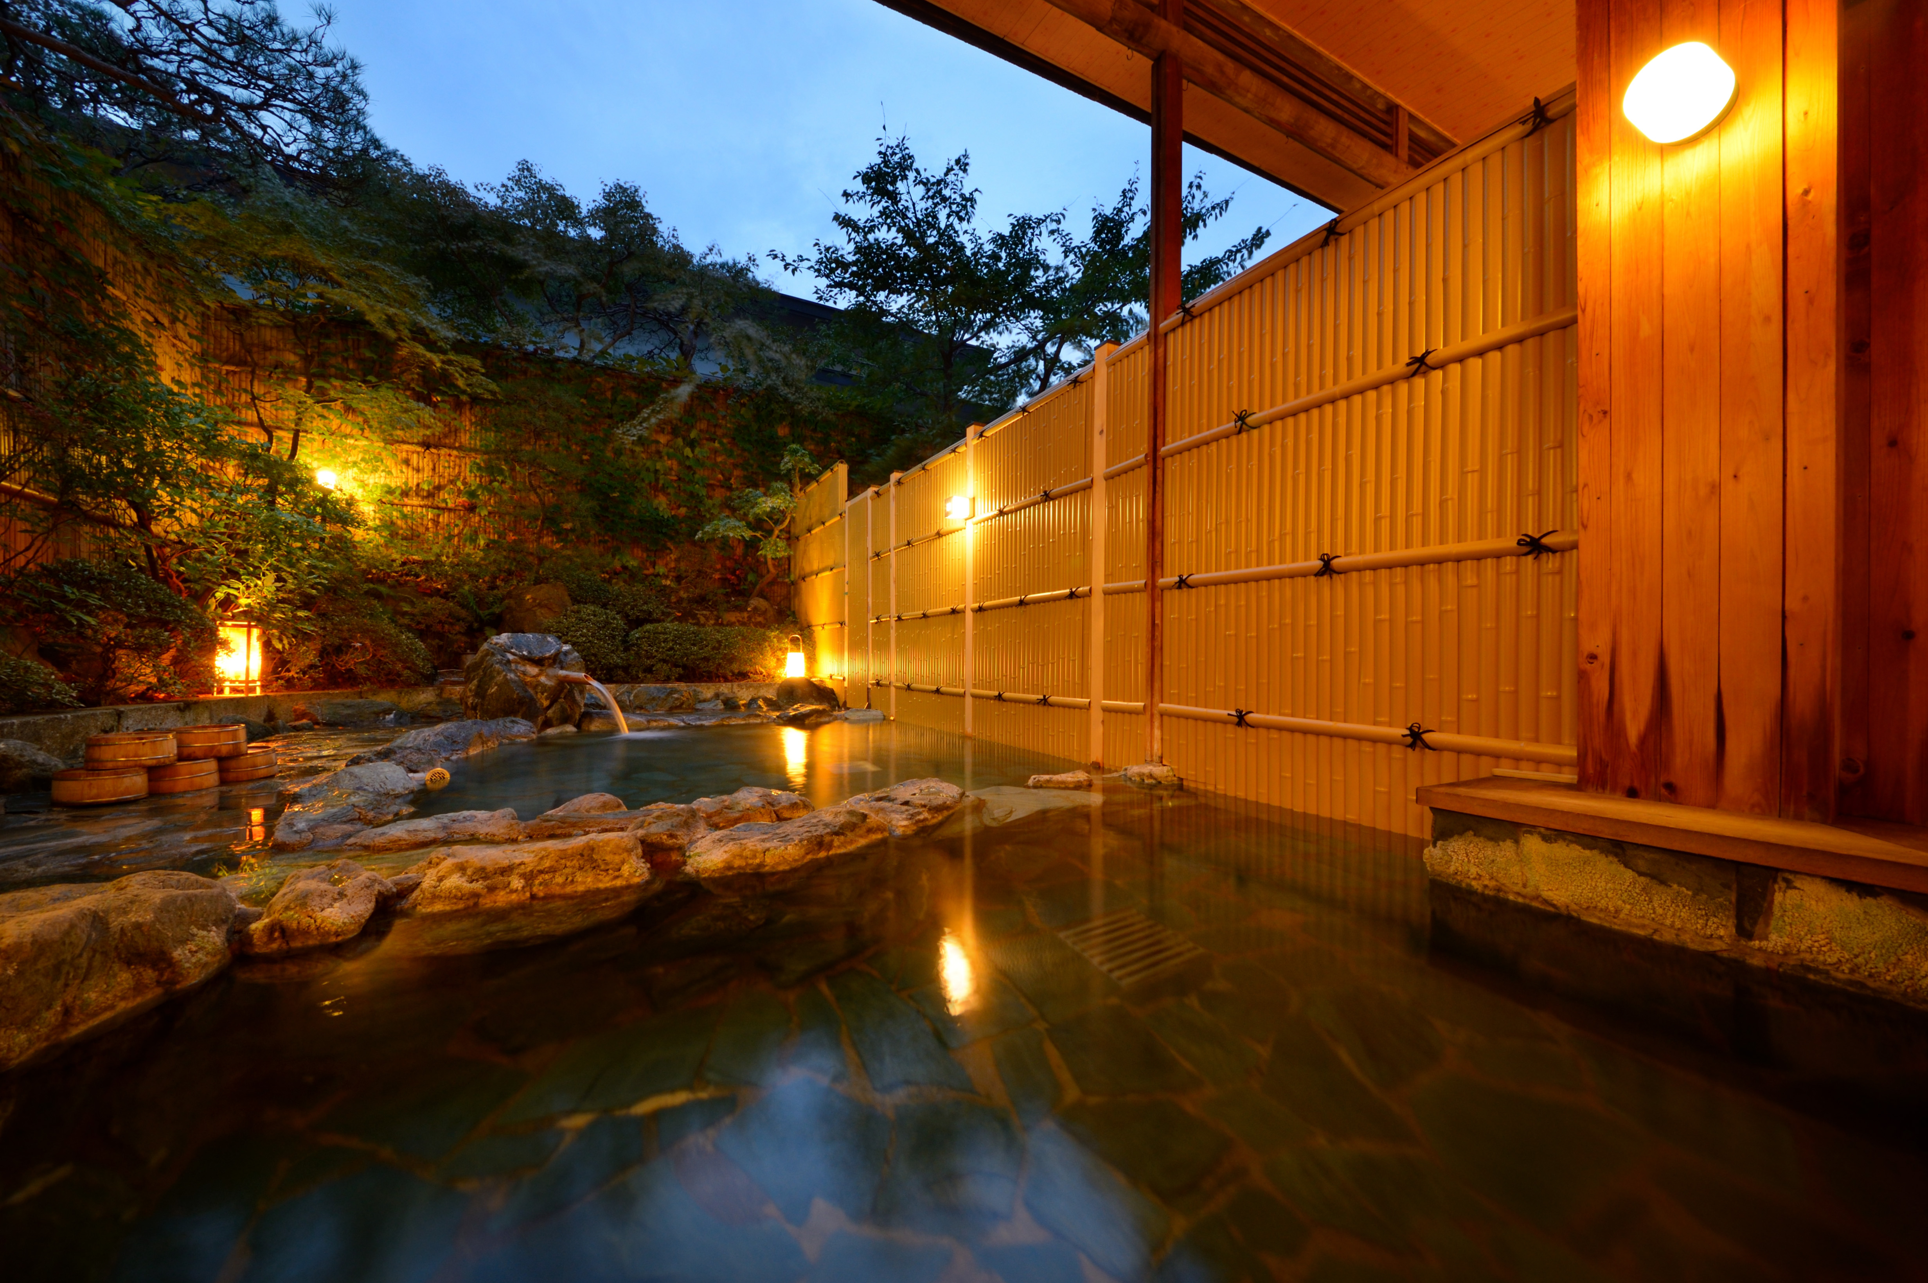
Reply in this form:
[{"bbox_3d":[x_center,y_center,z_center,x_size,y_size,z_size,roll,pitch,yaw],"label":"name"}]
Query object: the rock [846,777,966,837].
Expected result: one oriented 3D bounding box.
[{"bbox_3d":[-0.230,0.636,2.570,0.260,0.150,0.560,0,-1,28],"label":"rock"}]

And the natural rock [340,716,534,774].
[{"bbox_3d":[-3.100,0.599,3.920,0.420,0.210,1.200,1,-1,-5],"label":"natural rock"}]

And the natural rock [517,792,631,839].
[{"bbox_3d":[-1.430,0.622,2.360,0.370,0.140,0.280,1,-1,-11],"label":"natural rock"}]

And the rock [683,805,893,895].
[{"bbox_3d":[-0.510,0.617,1.940,0.610,0.180,0.250,0,-1,-30],"label":"rock"}]

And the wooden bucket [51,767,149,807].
[{"bbox_3d":[-3.449,0.583,2.567,0.230,0.110,0.230,1,-1,0],"label":"wooden bucket"}]

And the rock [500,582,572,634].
[{"bbox_3d":[-4.950,-0.306,7.400,0.740,0.580,0.550,1,-1,-34],"label":"rock"}]

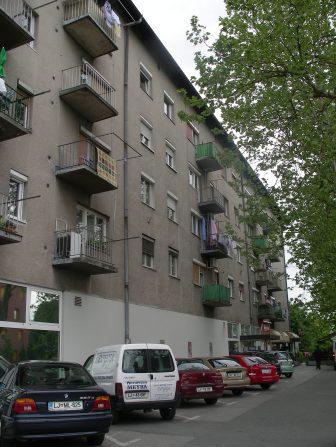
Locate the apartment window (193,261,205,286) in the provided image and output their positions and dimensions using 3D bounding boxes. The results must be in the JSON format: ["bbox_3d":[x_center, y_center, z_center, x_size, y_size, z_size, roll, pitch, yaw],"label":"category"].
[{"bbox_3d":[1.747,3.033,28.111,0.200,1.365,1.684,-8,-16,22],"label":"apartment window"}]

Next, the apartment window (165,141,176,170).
[{"bbox_3d":[0.141,-3.876,27.701,0.160,1.410,1.500,-8,-17,22],"label":"apartment window"}]

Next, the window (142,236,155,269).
[{"bbox_3d":[-0.955,1.446,23.162,0.160,1.440,1.420,-8,-17,22],"label":"window"}]

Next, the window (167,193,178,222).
[{"bbox_3d":[0.276,-0.782,25.713,0.200,1.438,1.365,-8,-16,22],"label":"window"}]

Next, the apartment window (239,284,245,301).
[{"bbox_3d":[5.816,5.425,37.503,0.200,1.420,1.501,-8,-16,22],"label":"apartment window"}]

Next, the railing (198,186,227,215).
[{"bbox_3d":[2.966,-1.463,32.168,1.150,1.100,2.250,-8,-17,22],"label":"railing"}]

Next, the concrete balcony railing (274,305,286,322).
[{"bbox_3d":[10.795,9.105,47.258,1.092,1.174,2.275,-8,-16,22],"label":"concrete balcony railing"}]

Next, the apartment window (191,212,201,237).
[{"bbox_3d":[1.747,0.089,30.338,0.160,1.430,1.630,-8,-17,22],"label":"apartment window"}]

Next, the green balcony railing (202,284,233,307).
[{"bbox_3d":[2.921,4.298,28.200,1.061,1.098,2.104,-8,-17,22],"label":"green balcony railing"}]

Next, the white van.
[{"bbox_3d":[-1.190,4.290,13.080,1.740,1.800,4.110,5,-17,-22],"label":"white van"}]

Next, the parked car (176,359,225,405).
[{"bbox_3d":[0.150,5.340,16.250,1.720,1.420,4.300,6,-17,-26],"label":"parked car"}]

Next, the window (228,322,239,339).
[{"bbox_3d":[4.393,7.245,32.221,0.137,1.034,2.379,-8,-17,22],"label":"window"}]

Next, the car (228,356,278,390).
[{"bbox_3d":[3.220,6.820,21.850,1.700,1.420,4.150,6,-17,-25],"label":"car"}]

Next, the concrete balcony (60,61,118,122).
[{"bbox_3d":[-2.826,-4.759,17.482,1.089,1.098,2.095,-8,-17,22],"label":"concrete balcony"}]

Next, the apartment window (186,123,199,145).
[{"bbox_3d":[1.522,-5.449,29.739,0.146,1.235,1.876,-8,-17,22],"label":"apartment window"}]

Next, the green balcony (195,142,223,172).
[{"bbox_3d":[2.691,-4.213,30.607,1.061,1.061,2.104,-8,-17,22],"label":"green balcony"}]

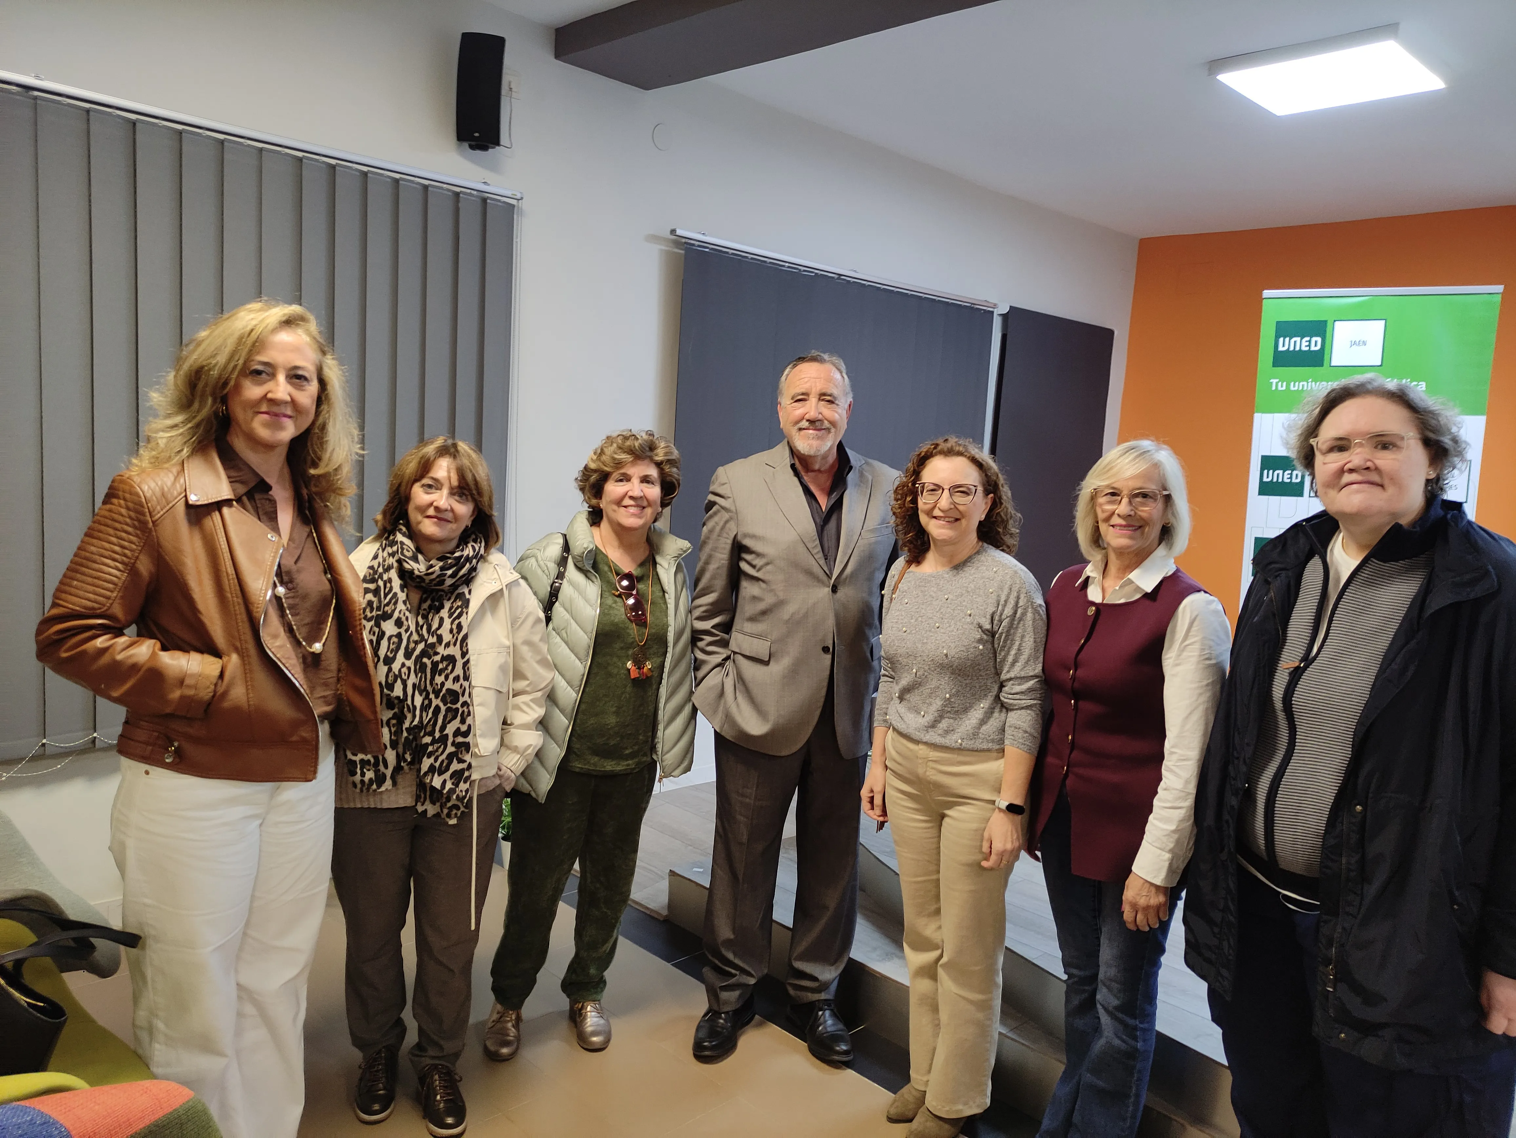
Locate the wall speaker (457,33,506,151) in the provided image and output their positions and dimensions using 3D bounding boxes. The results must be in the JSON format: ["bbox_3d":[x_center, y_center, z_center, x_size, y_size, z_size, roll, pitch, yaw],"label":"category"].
[{"bbox_3d":[-0.906,-1.556,3.592,0.148,0.360,0.180,2,15,-11],"label":"wall speaker"}]

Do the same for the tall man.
[{"bbox_3d":[0.096,0.361,2.832,0.515,1.810,0.360,3,7,-7],"label":"tall man"}]

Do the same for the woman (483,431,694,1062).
[{"bbox_3d":[-0.457,0.443,2.797,0.510,1.589,0.360,2,7,-14],"label":"woman"}]

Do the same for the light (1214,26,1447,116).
[{"bbox_3d":[2.038,-1.759,3.905,0.610,0.050,0.610,11,10,44],"label":"light"}]

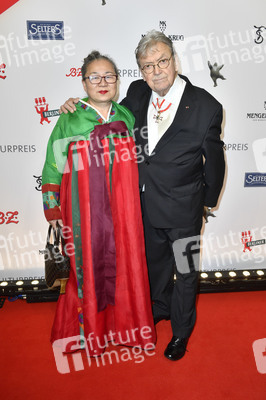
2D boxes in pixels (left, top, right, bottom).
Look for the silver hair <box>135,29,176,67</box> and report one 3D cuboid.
[{"bbox_3d":[0.110,-0.700,1.707,0.180,0.195,0.205,-14,26,18],"label":"silver hair"}]

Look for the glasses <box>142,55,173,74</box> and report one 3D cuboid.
[{"bbox_3d":[0.119,-0.642,1.675,0.139,0.046,0.140,-14,26,18],"label":"glasses"}]

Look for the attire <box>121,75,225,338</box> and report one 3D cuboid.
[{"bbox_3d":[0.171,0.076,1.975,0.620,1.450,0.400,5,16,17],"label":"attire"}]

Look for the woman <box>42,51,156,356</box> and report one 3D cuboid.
[{"bbox_3d":[-0.170,0.040,1.964,0.600,1.600,0.450,-3,16,-9],"label":"woman"}]

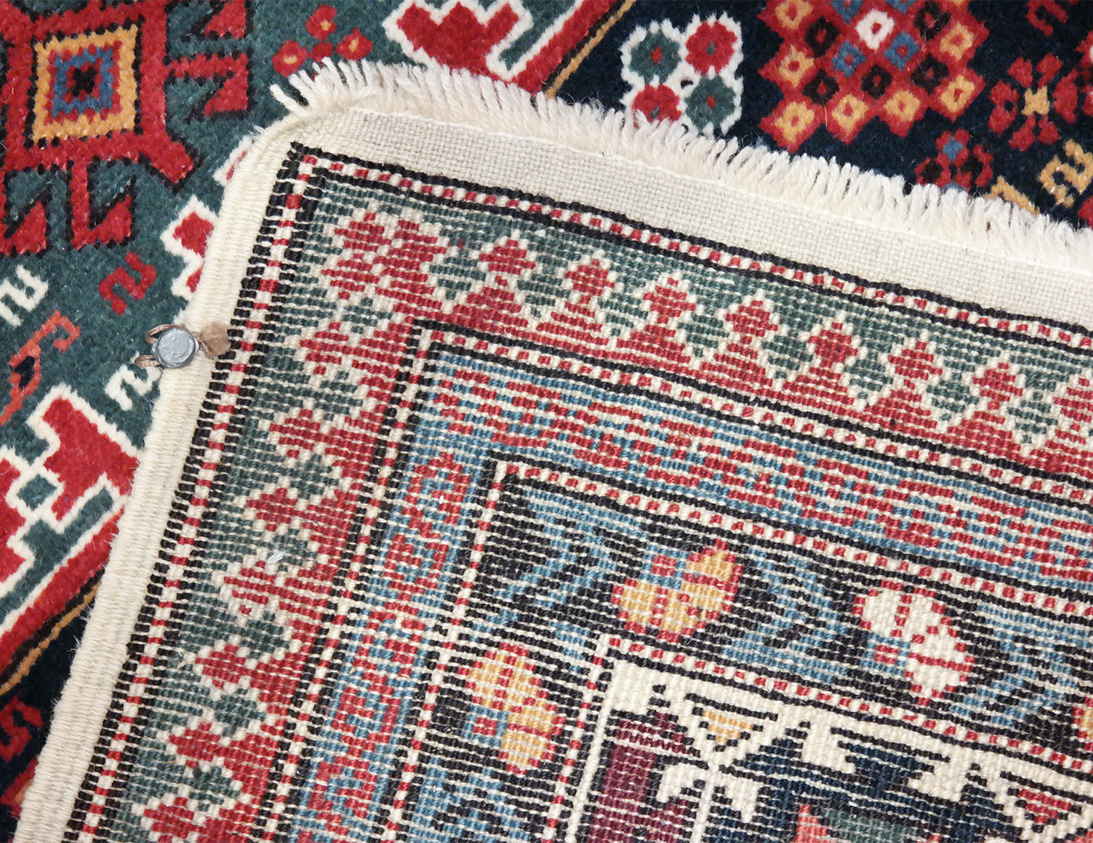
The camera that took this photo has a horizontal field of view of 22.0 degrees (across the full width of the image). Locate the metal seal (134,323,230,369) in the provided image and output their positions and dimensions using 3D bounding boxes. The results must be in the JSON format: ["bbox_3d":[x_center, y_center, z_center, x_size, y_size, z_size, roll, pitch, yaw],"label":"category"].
[{"bbox_3d":[-0.098,-0.021,0.760,0.025,0.006,0.012,-5,76,-1],"label":"metal seal"}]

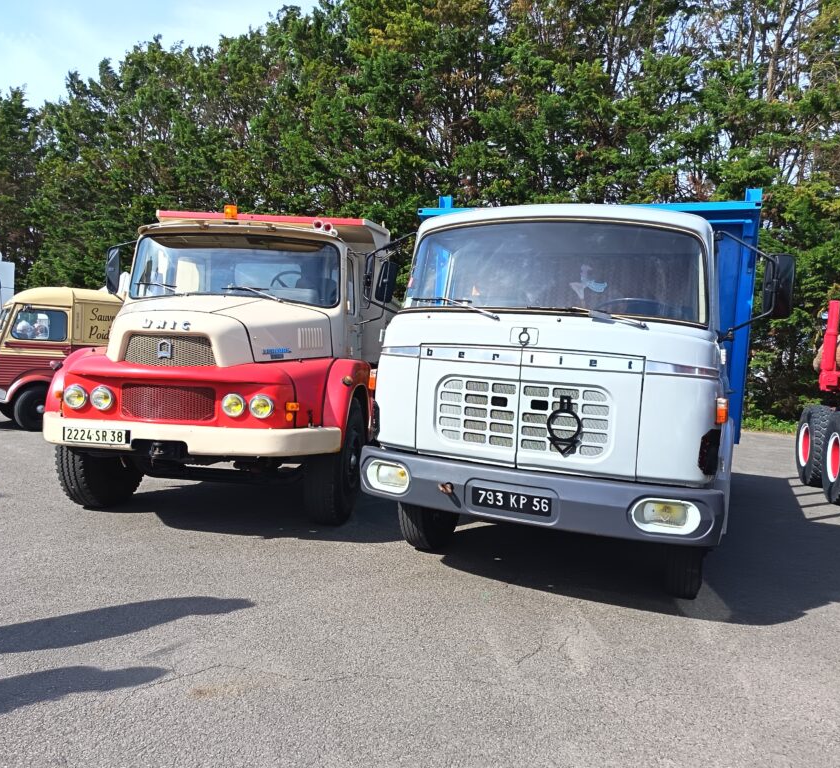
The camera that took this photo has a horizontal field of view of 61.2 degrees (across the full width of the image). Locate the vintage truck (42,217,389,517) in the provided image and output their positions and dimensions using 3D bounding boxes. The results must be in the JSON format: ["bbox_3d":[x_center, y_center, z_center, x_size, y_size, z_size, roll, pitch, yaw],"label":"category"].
[{"bbox_3d":[-1.602,-0.442,8.288,2.500,2.804,6.700,3,5,3],"label":"vintage truck"}]

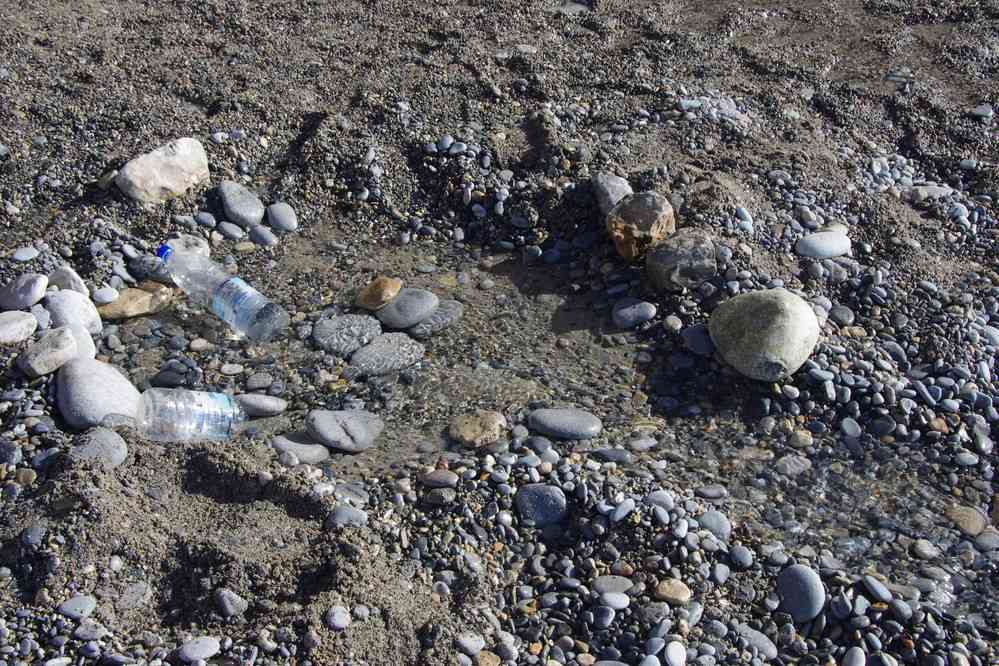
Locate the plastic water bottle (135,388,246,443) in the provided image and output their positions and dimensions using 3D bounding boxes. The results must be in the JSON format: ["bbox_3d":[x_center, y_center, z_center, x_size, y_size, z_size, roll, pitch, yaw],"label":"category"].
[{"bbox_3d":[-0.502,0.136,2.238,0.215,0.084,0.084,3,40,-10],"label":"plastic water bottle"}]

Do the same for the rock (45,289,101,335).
[{"bbox_3d":[-0.788,-0.036,2.522,0.102,0.080,0.096,12,37,16],"label":"rock"}]

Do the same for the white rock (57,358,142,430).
[{"bbox_3d":[-0.685,0.105,2.325,0.140,0.114,0.136,18,39,24],"label":"white rock"}]

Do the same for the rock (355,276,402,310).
[{"bbox_3d":[-0.234,-0.074,2.625,0.093,0.064,0.080,-12,37,-16],"label":"rock"}]

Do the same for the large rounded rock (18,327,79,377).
[{"bbox_3d":[-0.802,0.033,2.420,0.102,0.083,0.098,-15,38,-20],"label":"large rounded rock"}]

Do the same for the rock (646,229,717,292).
[{"bbox_3d":[0.350,-0.140,2.620,0.134,0.117,0.139,0,35,0],"label":"rock"}]

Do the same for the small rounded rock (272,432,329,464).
[{"bbox_3d":[-0.332,0.191,2.265,0.101,0.043,0.071,6,35,8],"label":"small rounded rock"}]

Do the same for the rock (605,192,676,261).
[{"bbox_3d":[0.274,-0.205,2.645,0.135,0.108,0.120,0,40,0],"label":"rock"}]

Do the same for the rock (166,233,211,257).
[{"bbox_3d":[-0.594,-0.163,2.595,0.084,0.054,0.075,0,40,0],"label":"rock"}]

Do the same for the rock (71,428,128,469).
[{"bbox_3d":[-0.639,0.188,2.176,0.094,0.060,0.086,0,40,0],"label":"rock"}]

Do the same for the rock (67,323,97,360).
[{"bbox_3d":[-0.738,0.015,2.382,0.078,0.060,0.080,0,40,0],"label":"rock"}]

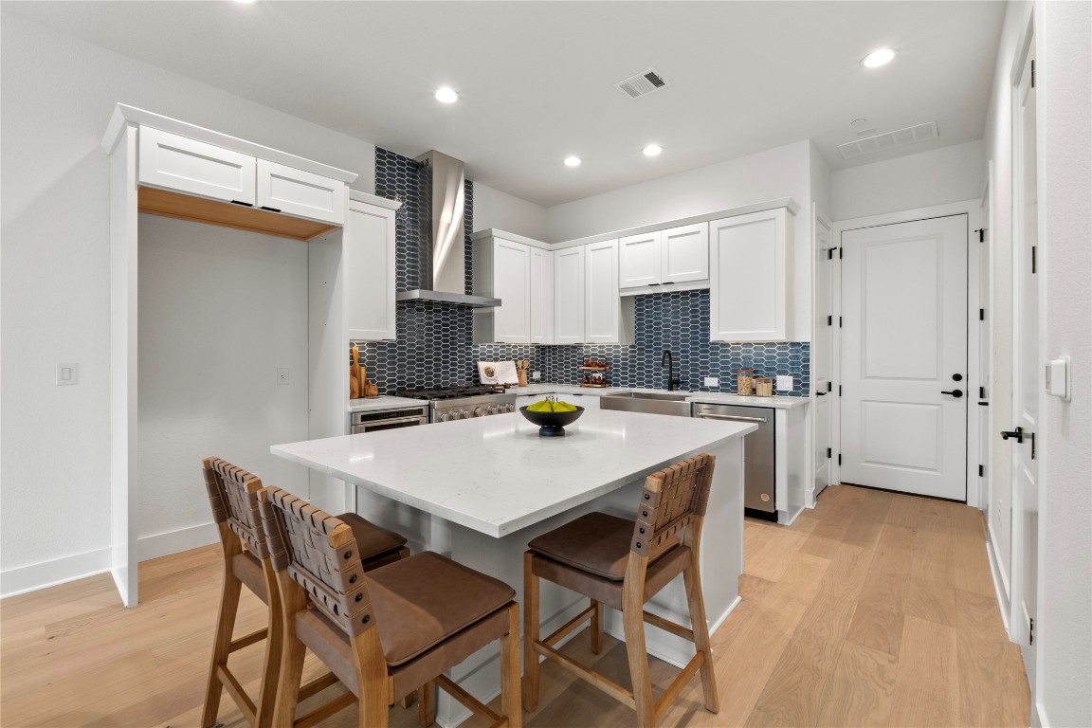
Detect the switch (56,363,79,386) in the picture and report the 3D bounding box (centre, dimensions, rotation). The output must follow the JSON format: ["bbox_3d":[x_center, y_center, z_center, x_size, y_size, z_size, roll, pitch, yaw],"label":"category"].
[{"bbox_3d":[-2.665,0.056,2.533,0.012,0.117,0.076,1,2,41],"label":"switch"}]

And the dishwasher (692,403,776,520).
[{"bbox_3d":[1.633,0.755,3.756,0.614,0.873,0.610,1,2,41],"label":"dishwasher"}]

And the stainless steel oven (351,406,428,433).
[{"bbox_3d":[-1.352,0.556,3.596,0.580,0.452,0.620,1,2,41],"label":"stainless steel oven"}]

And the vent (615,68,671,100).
[{"bbox_3d":[0.645,-1.833,3.005,0.285,0.025,0.240,1,2,41],"label":"vent"}]

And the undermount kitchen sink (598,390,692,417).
[{"bbox_3d":[1.014,0.418,4.222,0.885,0.240,0.545,1,2,41],"label":"undermount kitchen sink"}]

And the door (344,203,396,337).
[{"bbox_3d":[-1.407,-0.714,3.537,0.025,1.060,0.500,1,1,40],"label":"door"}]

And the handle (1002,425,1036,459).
[{"bbox_3d":[1.916,0.297,1.865,0.060,0.068,0.135,1,2,41],"label":"handle"}]

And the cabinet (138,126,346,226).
[{"bbox_3d":[-1.945,-1.080,2.901,0.585,0.305,1.060,1,2,41],"label":"cabinet"}]

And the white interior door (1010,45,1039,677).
[{"bbox_3d":[1.904,0.008,1.780,0.045,2.430,0.450,1,2,41],"label":"white interior door"}]

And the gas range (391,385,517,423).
[{"bbox_3d":[-0.819,0.724,4.157,0.685,0.930,0.920,1,2,41],"label":"gas range"}]

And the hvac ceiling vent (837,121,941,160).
[{"bbox_3d":[2.869,-1.853,3.828,0.650,0.030,0.340,1,2,41],"label":"hvac ceiling vent"}]

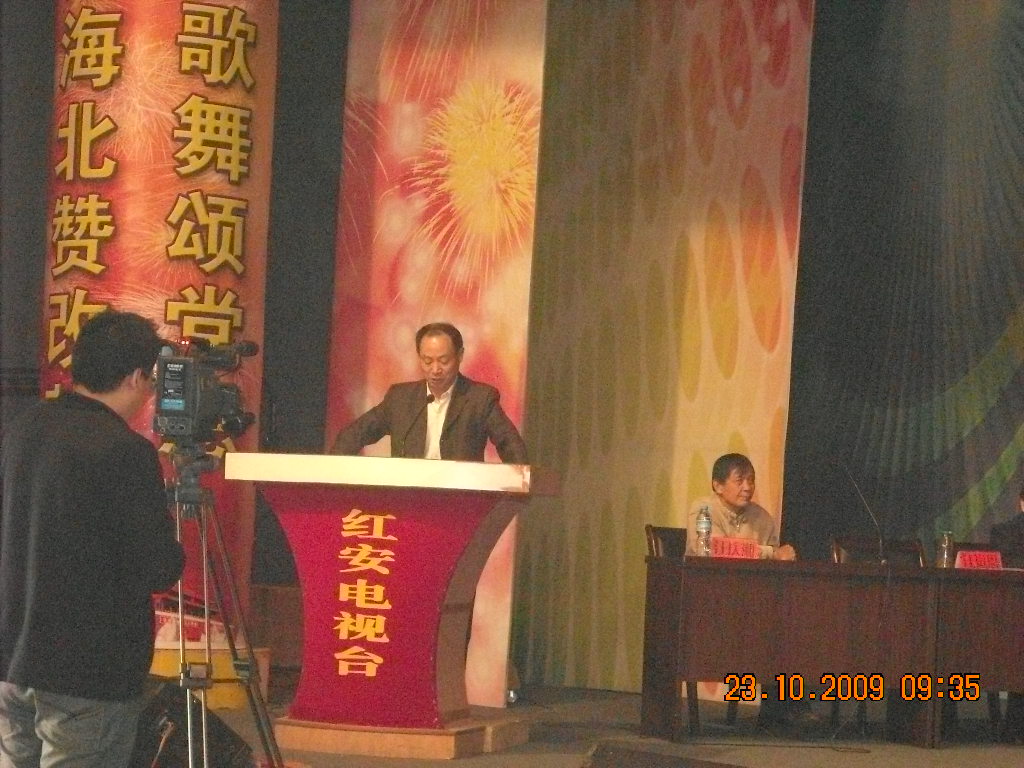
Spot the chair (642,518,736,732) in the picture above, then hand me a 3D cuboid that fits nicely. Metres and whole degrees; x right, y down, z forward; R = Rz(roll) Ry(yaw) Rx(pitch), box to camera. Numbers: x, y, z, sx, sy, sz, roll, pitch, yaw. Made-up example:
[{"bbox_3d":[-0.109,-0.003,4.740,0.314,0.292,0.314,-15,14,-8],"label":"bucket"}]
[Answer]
[{"bbox_3d":[0.875,1.097,13.881,0.479,0.908,0.510,3,-3,-22],"label":"chair"}]

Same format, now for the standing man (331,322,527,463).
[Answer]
[{"bbox_3d":[-0.333,0.549,12.317,0.816,1.596,0.490,2,-3,14],"label":"standing man"}]

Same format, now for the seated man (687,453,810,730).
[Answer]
[{"bbox_3d":[1.007,0.932,13.840,0.490,1.244,0.653,3,-3,-22],"label":"seated man"}]

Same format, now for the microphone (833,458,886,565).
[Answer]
[{"bbox_3d":[1.522,0.569,13.739,0.265,0.454,0.122,1,-3,38],"label":"microphone"}]

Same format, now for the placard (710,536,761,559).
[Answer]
[{"bbox_3d":[0.958,0.702,13.276,0.233,0.100,0.082,3,-3,-22],"label":"placard"}]

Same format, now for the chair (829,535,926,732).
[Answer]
[{"bbox_3d":[1.758,1.156,14.237,0.479,0.898,0.510,3,-3,-22],"label":"chair"}]

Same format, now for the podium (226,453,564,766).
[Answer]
[{"bbox_3d":[-0.486,0.866,12.385,1.220,1.140,0.500,3,-1,15],"label":"podium"}]

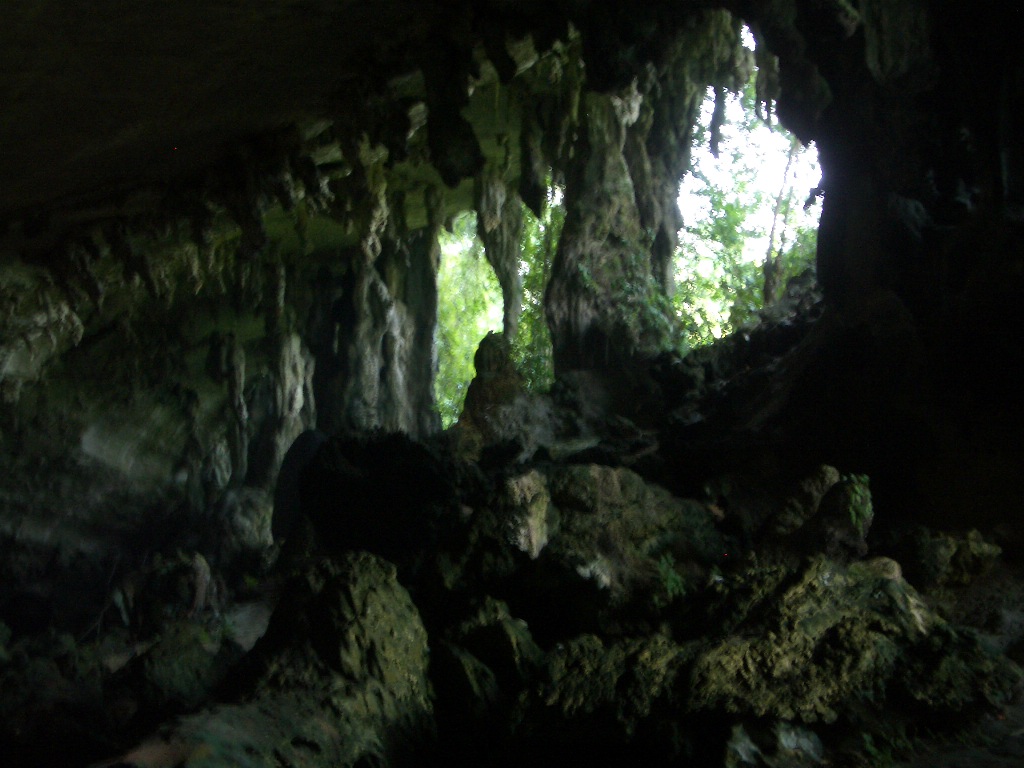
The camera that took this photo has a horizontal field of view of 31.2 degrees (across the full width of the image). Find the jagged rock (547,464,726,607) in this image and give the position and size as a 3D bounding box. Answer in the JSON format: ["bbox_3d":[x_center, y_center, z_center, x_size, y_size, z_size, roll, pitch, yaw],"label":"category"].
[{"bbox_3d":[0.801,0.978,12.000,1.150,0.880,0.950,0,0,0],"label":"jagged rock"}]

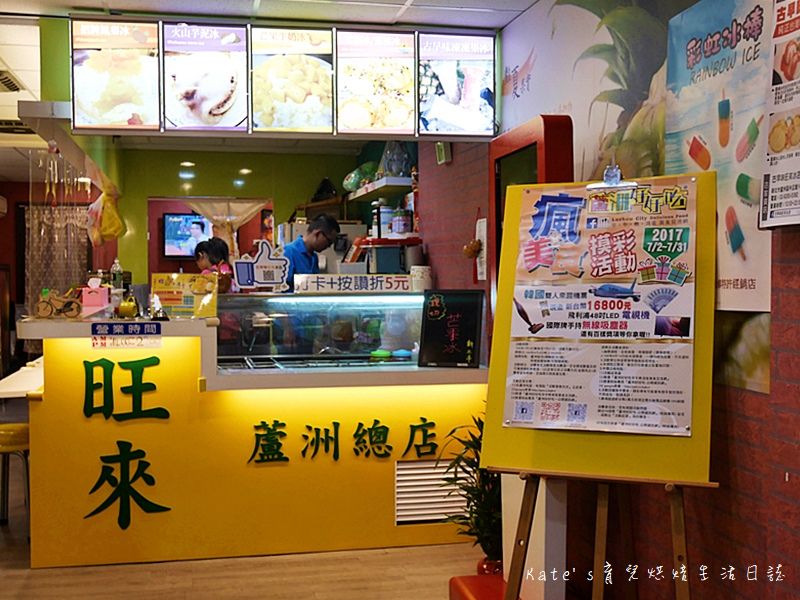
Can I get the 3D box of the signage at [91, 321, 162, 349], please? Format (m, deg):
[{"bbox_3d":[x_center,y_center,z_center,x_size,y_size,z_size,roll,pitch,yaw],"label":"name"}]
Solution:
[{"bbox_3d":[-1.215,0.160,4.317,0.300,0.112,0.015,-1,2,-10],"label":"signage"}]

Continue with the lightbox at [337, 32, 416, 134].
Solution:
[{"bbox_3d":[-0.104,-0.939,4.195,0.352,0.455,0.080,-1,2,-10],"label":"lightbox"}]

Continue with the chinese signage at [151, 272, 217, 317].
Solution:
[{"bbox_3d":[-0.986,-0.016,4.450,0.300,0.205,0.030,0,-6,5],"label":"chinese signage"}]

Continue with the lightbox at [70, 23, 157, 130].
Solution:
[{"bbox_3d":[-1.171,-0.926,4.000,0.352,0.455,0.080,-1,2,-10],"label":"lightbox"}]

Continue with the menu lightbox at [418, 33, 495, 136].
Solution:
[{"bbox_3d":[0.246,-0.940,4.259,0.345,0.455,0.080,-1,2,-10],"label":"menu lightbox"}]

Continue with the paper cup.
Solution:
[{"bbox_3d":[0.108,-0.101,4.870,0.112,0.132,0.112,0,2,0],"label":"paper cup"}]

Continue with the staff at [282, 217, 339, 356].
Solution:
[{"bbox_3d":[-0.507,0.336,5.400,0.370,1.620,0.470,1,3,30],"label":"staff"}]

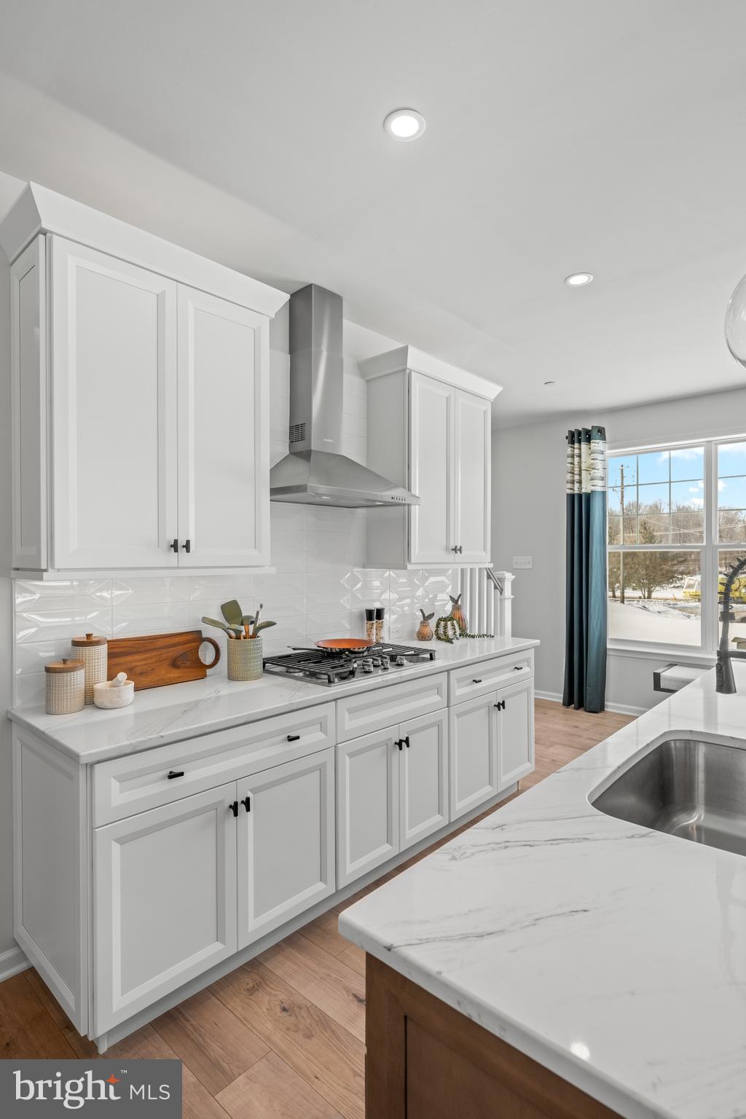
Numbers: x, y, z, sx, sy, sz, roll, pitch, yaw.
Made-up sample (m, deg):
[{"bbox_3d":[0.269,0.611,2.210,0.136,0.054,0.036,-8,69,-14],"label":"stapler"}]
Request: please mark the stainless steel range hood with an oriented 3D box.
[{"bbox_3d":[-0.171,-0.804,2.670,0.460,1.045,0.765,0,0,44],"label":"stainless steel range hood"}]

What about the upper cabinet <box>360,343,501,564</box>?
[{"bbox_3d":[0.395,-0.544,3.306,0.390,1.200,0.925,0,0,44],"label":"upper cabinet"}]

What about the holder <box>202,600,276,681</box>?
[{"bbox_3d":[-0.578,0.351,2.321,0.220,0.340,0.240,0,0,44],"label":"holder"}]

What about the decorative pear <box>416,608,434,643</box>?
[{"bbox_3d":[0.327,0.413,3.373,0.104,0.207,0.112,0,0,0],"label":"decorative pear"}]

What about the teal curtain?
[{"bbox_3d":[1.982,0.109,5.005,0.410,2.610,0.120,0,0,44],"label":"teal curtain"}]

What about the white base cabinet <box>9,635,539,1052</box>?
[{"bbox_3d":[-0.099,0.976,2.593,0.655,0.914,2.637,0,0,44],"label":"white base cabinet"}]

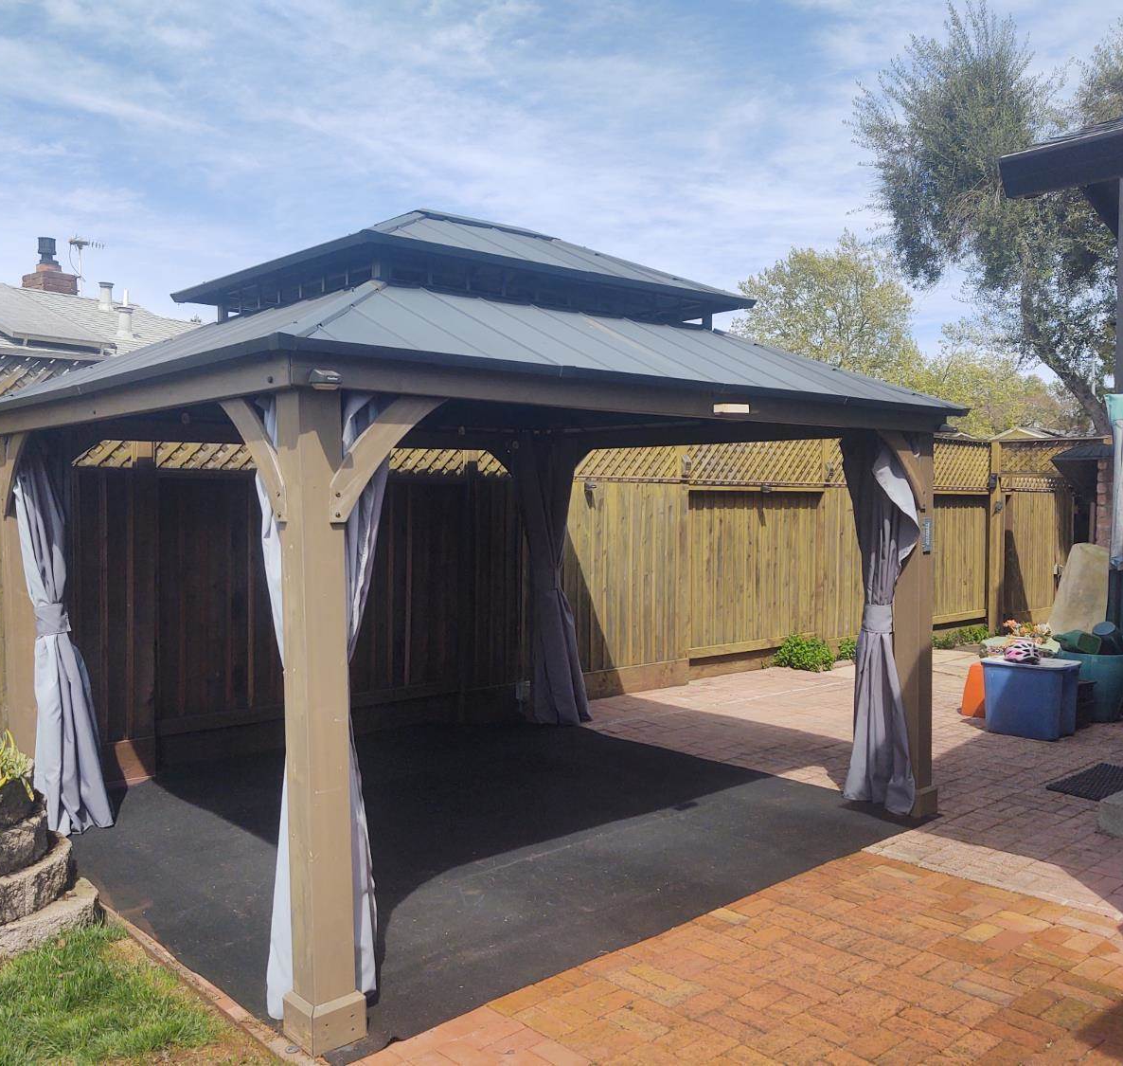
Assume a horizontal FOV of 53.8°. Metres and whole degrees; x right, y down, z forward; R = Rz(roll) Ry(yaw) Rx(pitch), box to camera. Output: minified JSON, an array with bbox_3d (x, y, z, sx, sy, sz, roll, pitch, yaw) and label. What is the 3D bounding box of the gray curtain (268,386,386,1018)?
[{"bbox_3d":[-0.771,0.558,3.602,0.280,1.950,0.260,-3,3,-42],"label":"gray curtain"}]

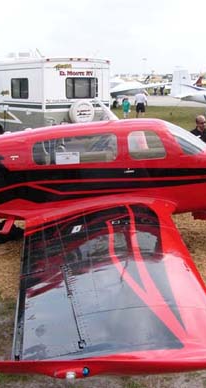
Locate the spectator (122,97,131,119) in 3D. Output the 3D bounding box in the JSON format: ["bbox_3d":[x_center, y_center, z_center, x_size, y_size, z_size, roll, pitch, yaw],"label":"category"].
[{"bbox_3d":[1.530,-5.628,33.879,0.480,1.440,0.320,0,12,0],"label":"spectator"}]

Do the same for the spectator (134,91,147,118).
[{"bbox_3d":[2.470,-5.838,34.140,0.550,1.750,0.350,1,12,6],"label":"spectator"}]

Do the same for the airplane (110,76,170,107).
[{"bbox_3d":[0.200,-9.237,45.579,12.000,3.400,9.500,-1,12,-6],"label":"airplane"}]

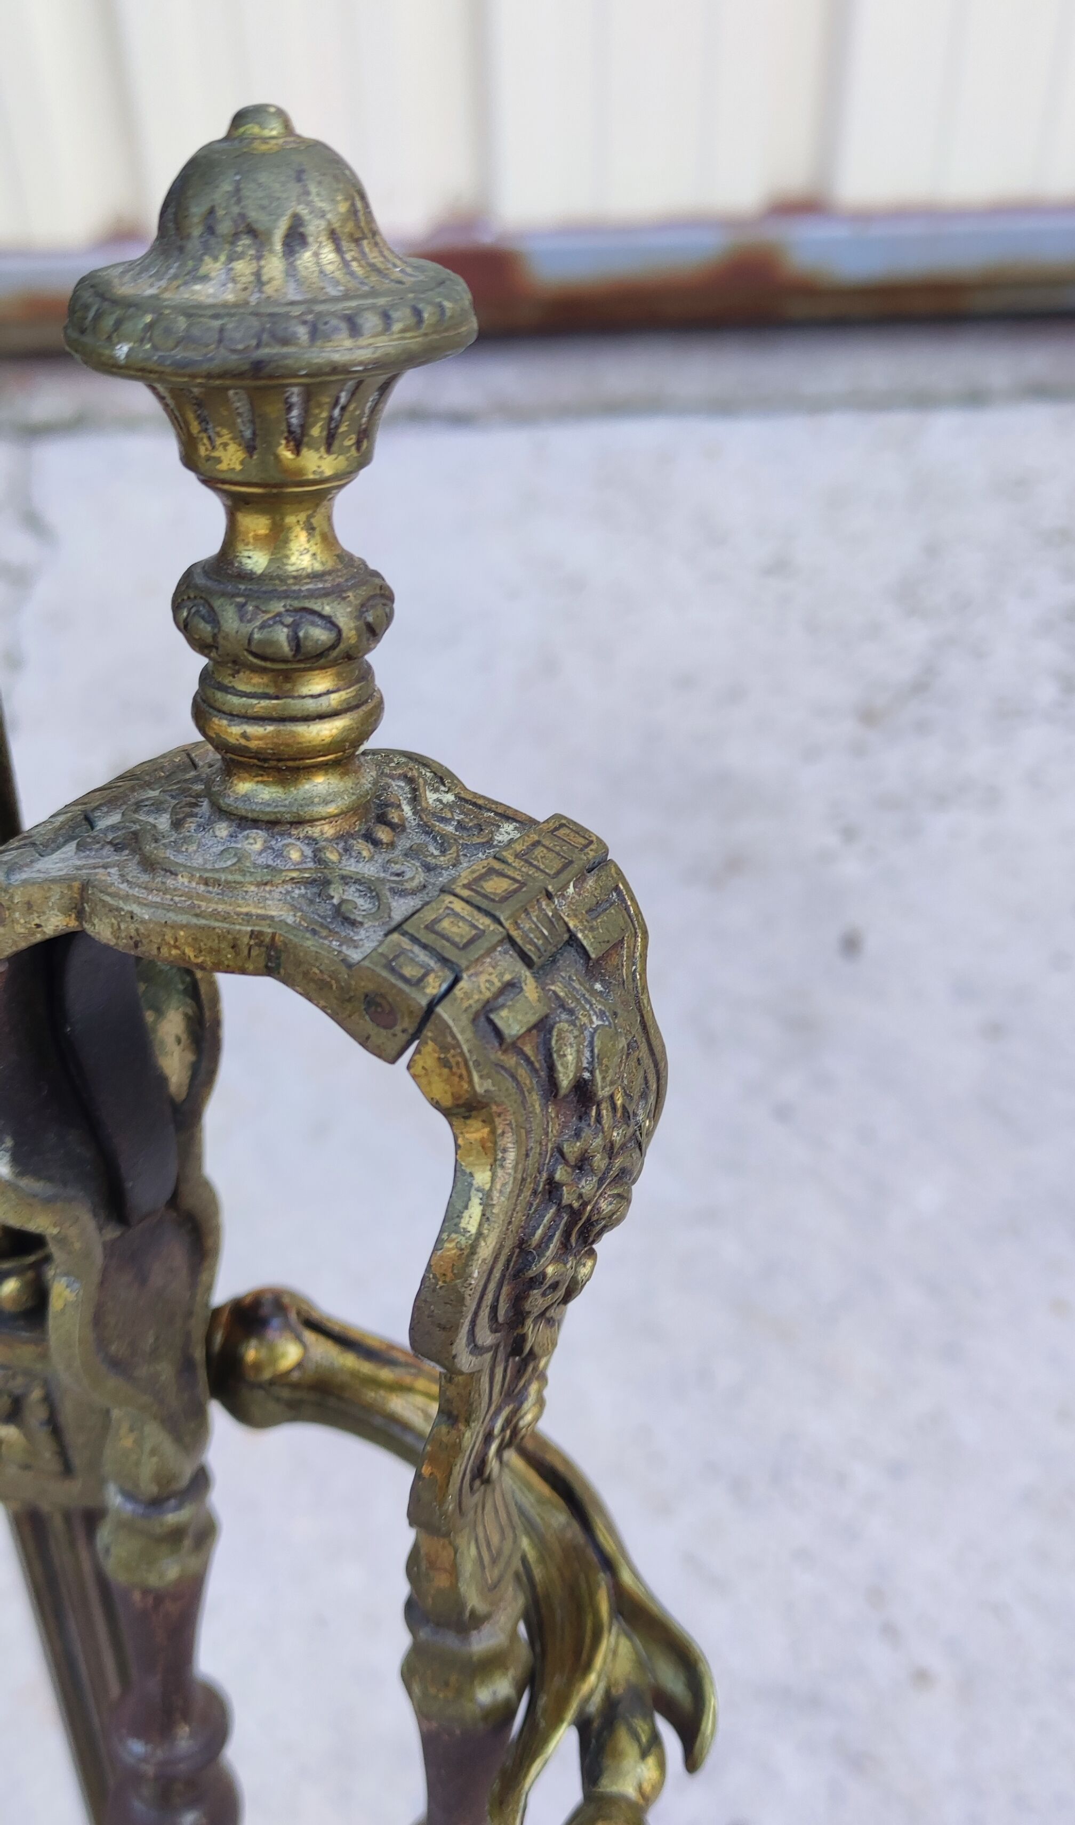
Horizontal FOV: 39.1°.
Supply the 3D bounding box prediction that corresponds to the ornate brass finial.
[{"bbox_3d":[-0.035,-0.057,0.203,0.051,0.090,0.051,4,34,0],"label":"ornate brass finial"}]

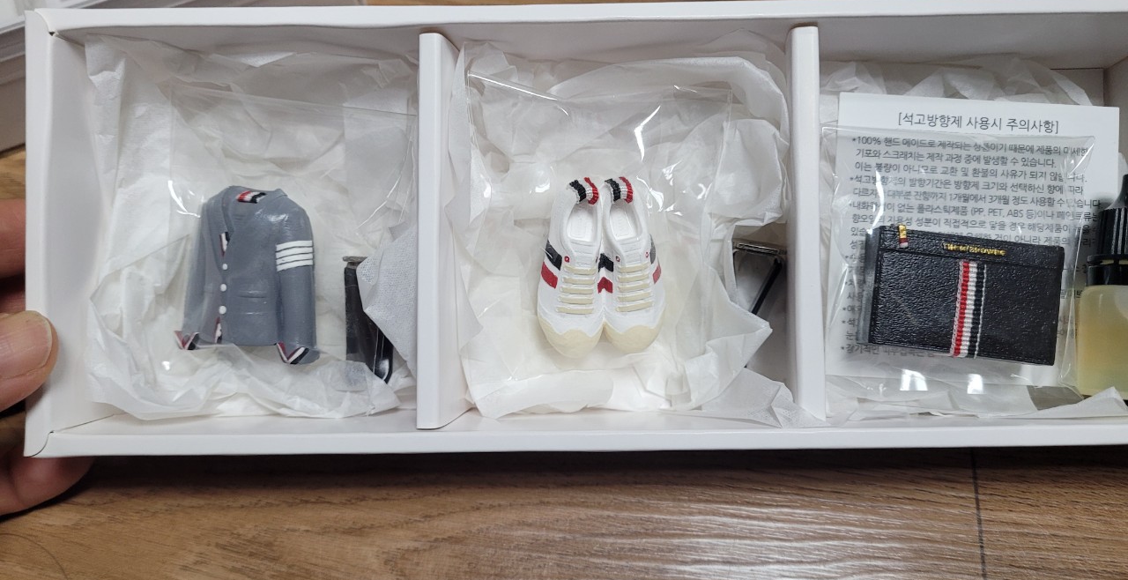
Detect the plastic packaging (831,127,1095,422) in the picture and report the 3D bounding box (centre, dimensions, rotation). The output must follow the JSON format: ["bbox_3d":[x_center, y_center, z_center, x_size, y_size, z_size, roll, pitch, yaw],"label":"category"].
[{"bbox_3d":[0.105,-0.004,0.228,0.070,0.017,0.073,2,87,2],"label":"plastic packaging"}]

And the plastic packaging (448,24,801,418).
[{"bbox_3d":[0.015,-0.017,0.231,0.084,0.034,0.094,1,88,2],"label":"plastic packaging"}]

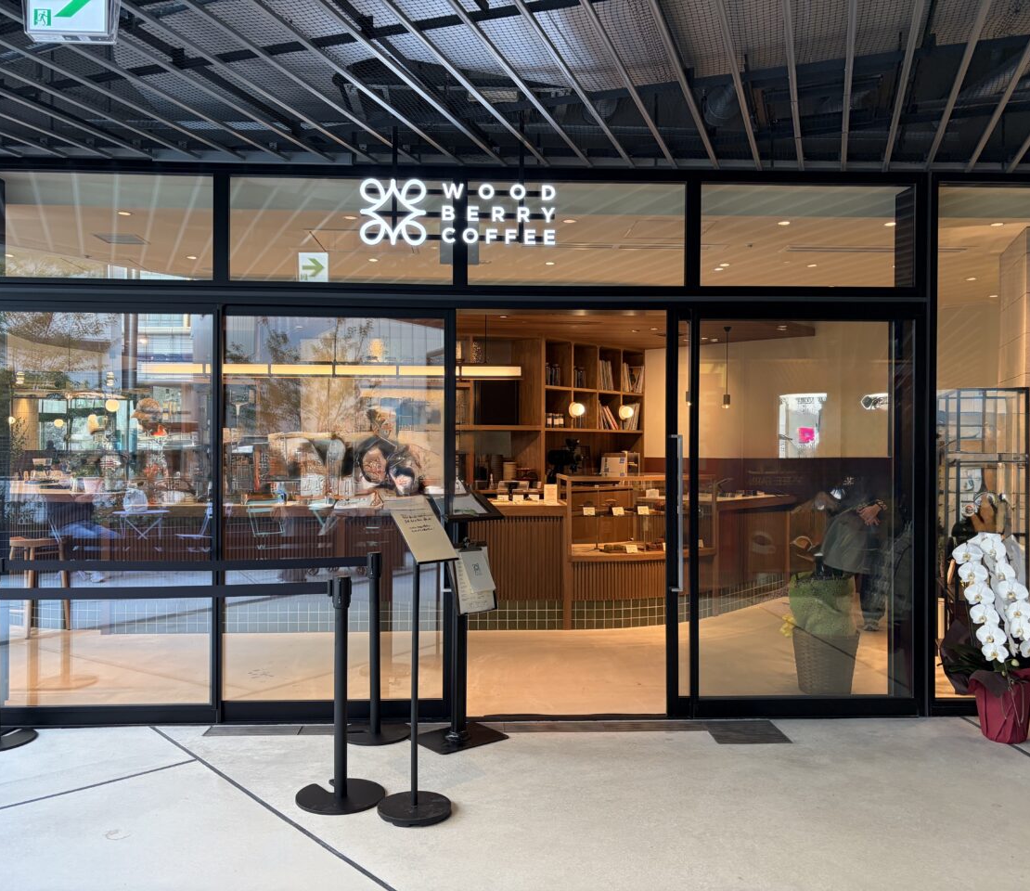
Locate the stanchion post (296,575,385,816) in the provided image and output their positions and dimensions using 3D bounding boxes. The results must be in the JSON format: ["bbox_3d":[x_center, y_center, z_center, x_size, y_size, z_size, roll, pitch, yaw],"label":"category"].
[{"bbox_3d":[-0.726,1.012,3.739,0.372,0.920,0.372,0,0,-3],"label":"stanchion post"}]

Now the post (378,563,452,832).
[{"bbox_3d":[-0.398,0.963,3.575,0.298,1.020,0.298,0,0,-3],"label":"post"}]

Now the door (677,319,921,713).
[{"bbox_3d":[1.540,0.368,4.887,1.380,2.226,0.080,0,0,-3],"label":"door"}]

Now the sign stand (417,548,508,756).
[{"bbox_3d":[-0.285,0.924,4.513,0.410,1.100,0.310,0,0,-38],"label":"sign stand"}]

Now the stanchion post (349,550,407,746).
[{"bbox_3d":[-0.707,1.013,4.548,0.368,0.920,0.368,0,0,-3],"label":"stanchion post"}]

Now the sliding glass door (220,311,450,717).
[{"bbox_3d":[-0.949,0.367,4.798,1.262,2.206,0.070,0,0,-3],"label":"sliding glass door"}]

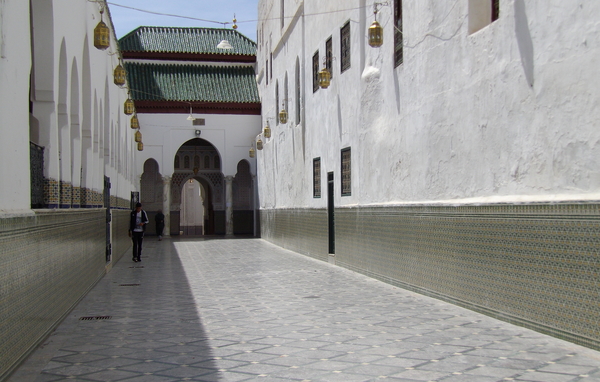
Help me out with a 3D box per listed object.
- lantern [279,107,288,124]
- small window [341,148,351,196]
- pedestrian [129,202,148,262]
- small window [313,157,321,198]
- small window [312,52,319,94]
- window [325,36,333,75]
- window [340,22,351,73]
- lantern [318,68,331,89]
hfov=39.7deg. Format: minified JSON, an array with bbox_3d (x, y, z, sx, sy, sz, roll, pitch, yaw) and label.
[{"bbox_3d":[-0.578,-2.666,29.850,0.310,0.560,0.310,-1,-1,-9],"label":"lantern"},{"bbox_3d":[1.158,-0.450,20.507,0.130,1.176,1.180,-1,-1,-9],"label":"small window"},{"bbox_3d":[-4.835,1.234,24.985,0.560,1.740,0.380,-1,-1,-9],"label":"pedestrian"},{"bbox_3d":[0.525,-0.371,24.485,0.130,1.181,1.200,-1,-1,-9],"label":"small window"},{"bbox_3d":[0.494,-3.478,24.482,0.130,1.121,1.030,-1,-1,-9],"label":"small window"},{"bbox_3d":[0.809,-3.548,22.505,0.130,1.157,0.980,-1,-1,-9],"label":"window"},{"bbox_3d":[1.142,-3.519,20.420,0.130,1.149,1.130,-1,-1,-9],"label":"window"},{"bbox_3d":[0.650,-2.967,21.900,0.310,0.550,0.310,-1,-1,-9],"label":"lantern"}]

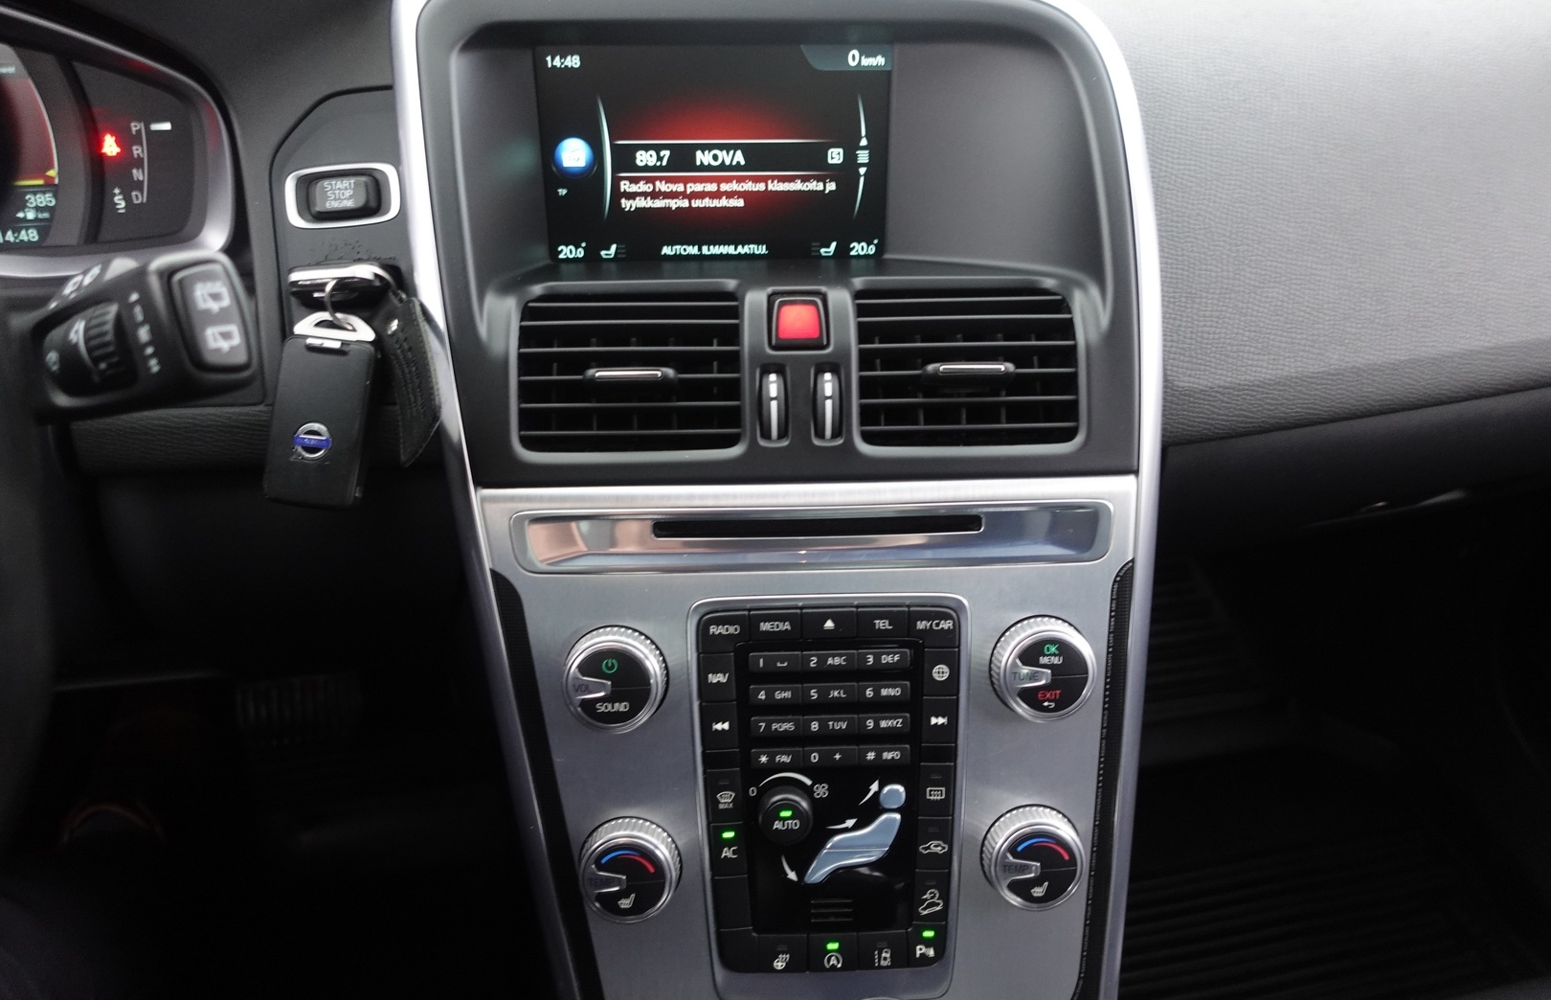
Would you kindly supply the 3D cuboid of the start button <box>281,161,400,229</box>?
[{"bbox_3d":[-0.188,-0.132,0.450,0.049,0.026,0.012,-5,9,-7],"label":"start button"}]

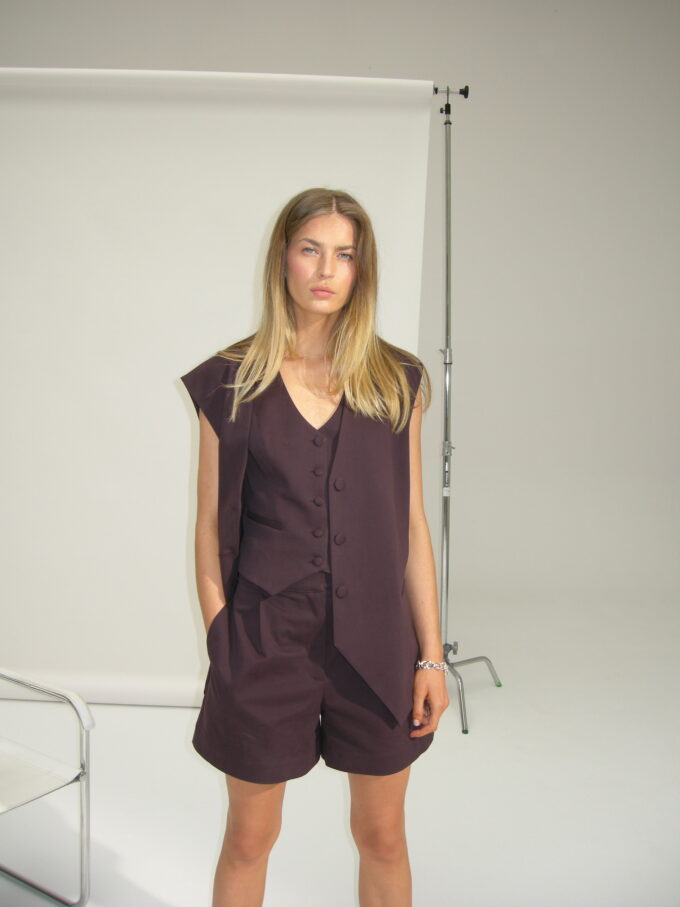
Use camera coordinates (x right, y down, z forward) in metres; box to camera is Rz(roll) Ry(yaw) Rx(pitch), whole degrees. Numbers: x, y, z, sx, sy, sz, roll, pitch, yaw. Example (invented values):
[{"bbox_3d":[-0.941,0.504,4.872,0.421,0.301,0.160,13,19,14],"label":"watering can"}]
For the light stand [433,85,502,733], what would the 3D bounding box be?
[{"bbox_3d":[0.515,-0.250,4.196,0.775,2.840,0.675,1,2,-8],"label":"light stand"}]

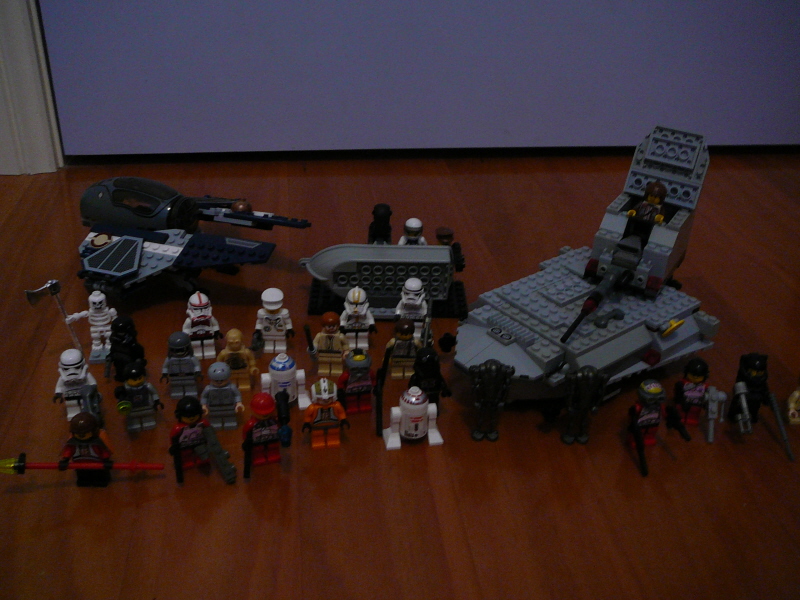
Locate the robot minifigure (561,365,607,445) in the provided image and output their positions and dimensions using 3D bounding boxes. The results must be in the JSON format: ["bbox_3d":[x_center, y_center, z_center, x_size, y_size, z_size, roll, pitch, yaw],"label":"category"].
[{"bbox_3d":[0.100,0.058,0.446,0.025,0.047,0.015,3,25,5],"label":"robot minifigure"}]

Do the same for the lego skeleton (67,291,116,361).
[{"bbox_3d":[-0.190,0.017,0.498,0.032,0.044,0.015,-1,29,-5],"label":"lego skeleton"}]

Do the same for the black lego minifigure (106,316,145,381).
[{"bbox_3d":[-0.170,0.031,0.504,0.026,0.042,0.016,4,25,8],"label":"black lego minifigure"}]

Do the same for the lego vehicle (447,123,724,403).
[{"bbox_3d":[0.108,-0.021,0.495,0.170,0.139,0.126,-20,36,-34],"label":"lego vehicle"}]

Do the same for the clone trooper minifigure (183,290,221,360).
[{"bbox_3d":[-0.131,0.018,0.531,0.026,0.043,0.015,-5,25,-11],"label":"clone trooper minifigure"}]

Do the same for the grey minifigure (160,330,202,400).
[{"bbox_3d":[-0.128,0.039,0.473,0.025,0.042,0.015,-2,31,-9],"label":"grey minifigure"}]

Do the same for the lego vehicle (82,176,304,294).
[{"bbox_3d":[-0.161,-0.053,0.607,0.175,0.061,0.150,12,31,15],"label":"lego vehicle"}]

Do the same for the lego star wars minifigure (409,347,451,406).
[{"bbox_3d":[0.016,0.047,0.474,0.026,0.042,0.015,-5,25,-11],"label":"lego star wars minifigure"}]

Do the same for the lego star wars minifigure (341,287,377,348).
[{"bbox_3d":[-0.029,0.013,0.544,0.025,0.043,0.015,0,25,-1],"label":"lego star wars minifigure"}]

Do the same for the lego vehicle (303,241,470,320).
[{"bbox_3d":[-0.009,-0.021,0.579,0.119,0.046,0.050,1,30,-3],"label":"lego vehicle"}]

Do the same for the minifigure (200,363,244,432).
[{"bbox_3d":[-0.101,0.054,0.458,0.025,0.042,0.015,0,25,0],"label":"minifigure"}]

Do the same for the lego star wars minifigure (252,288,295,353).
[{"bbox_3d":[-0.081,0.014,0.510,0.028,0.043,0.017,-1,29,-5],"label":"lego star wars minifigure"}]

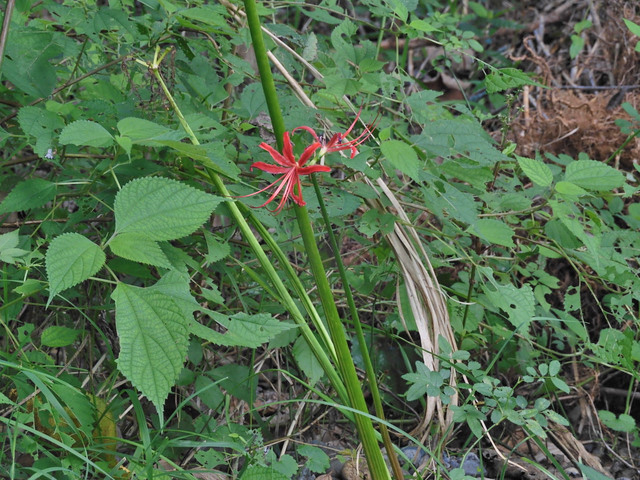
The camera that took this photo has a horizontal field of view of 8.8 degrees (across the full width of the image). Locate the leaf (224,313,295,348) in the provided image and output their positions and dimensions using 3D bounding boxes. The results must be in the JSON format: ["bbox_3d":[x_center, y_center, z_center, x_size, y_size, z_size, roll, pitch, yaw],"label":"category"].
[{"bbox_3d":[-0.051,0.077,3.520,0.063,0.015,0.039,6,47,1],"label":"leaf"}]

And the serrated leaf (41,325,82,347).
[{"bbox_3d":[-0.224,0.083,3.600,0.037,0.011,0.025,-9,46,-8],"label":"serrated leaf"}]

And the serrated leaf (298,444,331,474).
[{"bbox_3d":[-0.005,0.191,3.620,0.028,0.012,0.033,0,45,-8],"label":"serrated leaf"}]

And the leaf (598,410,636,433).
[{"bbox_3d":[0.268,0.164,3.750,0.034,0.012,0.031,0,41,0],"label":"leaf"}]

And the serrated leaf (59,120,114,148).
[{"bbox_3d":[-0.199,-0.090,3.550,0.048,0.014,0.034,-3,43,1],"label":"serrated leaf"}]

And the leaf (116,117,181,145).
[{"bbox_3d":[-0.146,-0.093,3.550,0.056,0.015,0.036,5,41,1],"label":"leaf"}]

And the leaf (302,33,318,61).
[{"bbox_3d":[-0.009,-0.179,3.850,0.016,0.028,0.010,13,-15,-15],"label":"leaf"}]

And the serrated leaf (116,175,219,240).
[{"bbox_3d":[-0.126,-0.026,3.450,0.095,0.018,0.060,-17,56,-15],"label":"serrated leaf"}]

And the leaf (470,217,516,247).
[{"bbox_3d":[0.155,-0.007,3.750,0.045,0.012,0.031,21,46,17],"label":"leaf"}]

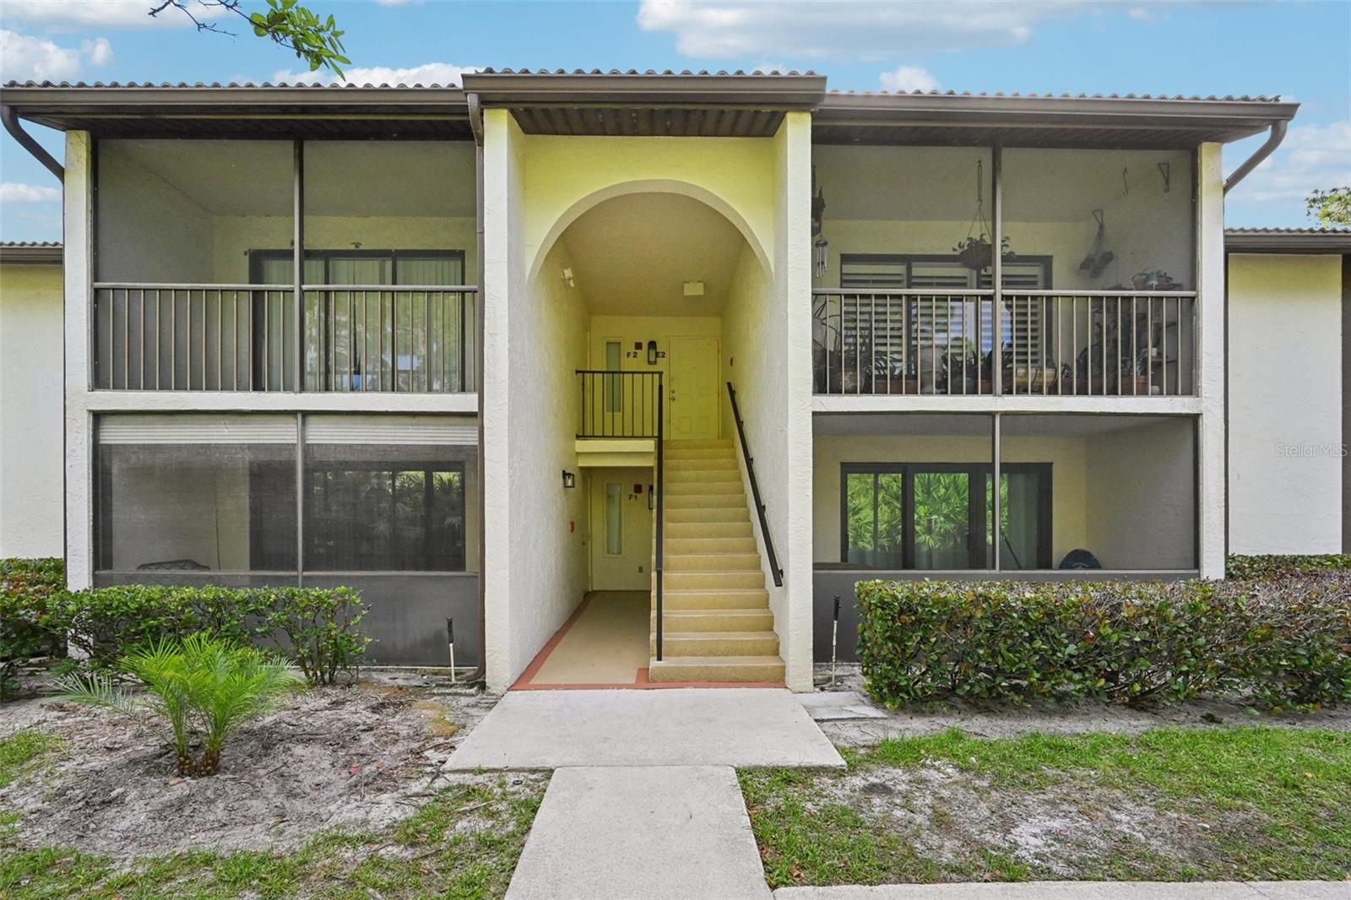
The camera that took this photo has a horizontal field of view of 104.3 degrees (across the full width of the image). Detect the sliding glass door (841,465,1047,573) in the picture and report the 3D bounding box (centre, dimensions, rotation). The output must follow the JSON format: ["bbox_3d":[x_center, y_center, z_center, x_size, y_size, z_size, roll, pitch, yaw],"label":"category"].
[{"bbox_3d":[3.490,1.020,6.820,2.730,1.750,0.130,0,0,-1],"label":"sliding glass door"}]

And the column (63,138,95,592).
[{"bbox_3d":[-5.980,-0.580,5.370,0.250,5.150,0.280,0,0,-1],"label":"column"}]

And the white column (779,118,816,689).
[{"bbox_3d":[1.090,-0.410,4.800,0.230,5.050,0.450,0,0,-1],"label":"white column"}]

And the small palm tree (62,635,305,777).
[{"bbox_3d":[-2.820,1.460,3.080,1.220,0.800,1.050,0,0,-1],"label":"small palm tree"}]

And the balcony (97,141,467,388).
[{"bbox_3d":[-3.830,-1.810,5.940,4.050,2.540,1.350,0,0,-1],"label":"balcony"}]

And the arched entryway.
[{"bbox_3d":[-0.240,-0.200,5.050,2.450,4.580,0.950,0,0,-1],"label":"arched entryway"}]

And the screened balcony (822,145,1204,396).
[{"bbox_3d":[3.250,-1.790,6.030,4.050,2.560,1.350,0,0,-1],"label":"screened balcony"}]

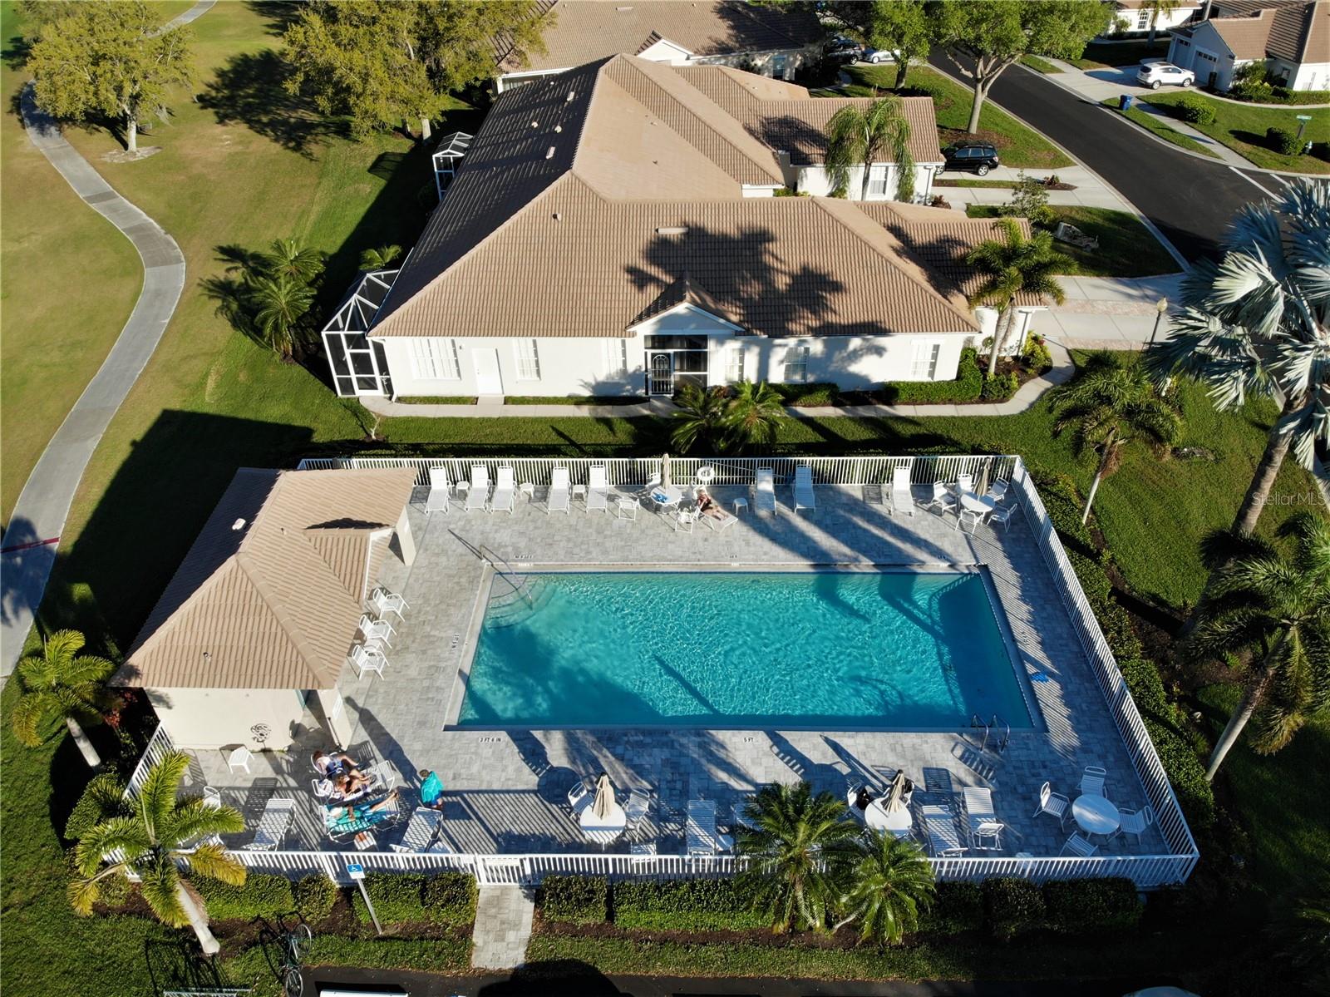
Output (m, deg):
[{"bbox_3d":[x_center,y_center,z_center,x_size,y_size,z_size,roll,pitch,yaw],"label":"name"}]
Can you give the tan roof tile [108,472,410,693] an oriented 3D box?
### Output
[{"bbox_3d":[-10.668,1.072,25.187,5.550,2.200,8.800,0,39,2],"label":"tan roof tile"}]

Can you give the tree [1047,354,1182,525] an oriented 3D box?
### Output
[{"bbox_3d":[13.753,-1.381,29.001,3.800,5.700,3.800,0,39,2],"label":"tree"}]

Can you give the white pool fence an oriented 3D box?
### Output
[{"bbox_3d":[-0.397,3.748,26.404,24.804,1.230,14.823,0,39,1],"label":"white pool fence"}]

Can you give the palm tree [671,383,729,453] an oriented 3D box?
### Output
[{"bbox_3d":[1.332,-2.357,32.405,2.300,3.400,2.400,0,39,2],"label":"palm tree"}]

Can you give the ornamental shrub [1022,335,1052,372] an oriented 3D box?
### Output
[{"bbox_3d":[15.717,-6.170,38.950,1.200,1.100,1.100,0,39,1],"label":"ornamental shrub"}]

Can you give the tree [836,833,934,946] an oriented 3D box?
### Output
[{"bbox_3d":[4.561,8.443,19.413,2.100,2.500,2.100,0,39,1],"label":"tree"}]

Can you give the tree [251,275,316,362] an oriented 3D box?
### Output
[{"bbox_3d":[-15.974,-7.427,38.920,2.900,3.700,2.900,0,39,2],"label":"tree"}]

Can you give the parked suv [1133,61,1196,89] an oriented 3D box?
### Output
[{"bbox_3d":[38.796,-32.673,71.019,4.500,1.670,1.850,-6,39,-6],"label":"parked suv"}]

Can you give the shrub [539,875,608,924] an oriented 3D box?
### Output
[{"bbox_3d":[-1.995,8.990,20.582,1.480,0.950,0.800,0,39,2],"label":"shrub"}]

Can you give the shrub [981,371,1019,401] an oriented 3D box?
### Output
[{"bbox_3d":[13.507,-4.524,37.157,1.400,0.850,1.000,0,39,1],"label":"shrub"}]

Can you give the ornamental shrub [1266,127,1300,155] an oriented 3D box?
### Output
[{"bbox_3d":[40.132,-23.154,59.790,1.700,1.300,2.000,-5,39,-5],"label":"ornamental shrub"}]

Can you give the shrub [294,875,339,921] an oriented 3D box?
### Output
[{"bbox_3d":[-7.727,8.952,20.588,0.820,0.850,0.780,0,39,1],"label":"shrub"}]

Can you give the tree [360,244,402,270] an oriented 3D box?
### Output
[{"bbox_3d":[-12.580,-9.744,41.892,2.200,3.800,2.200,0,39,1],"label":"tree"}]

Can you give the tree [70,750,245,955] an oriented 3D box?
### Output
[{"bbox_3d":[-10.109,8.039,18.953,3.500,4.800,3.400,0,39,1],"label":"tree"}]

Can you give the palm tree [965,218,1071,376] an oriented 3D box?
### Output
[{"bbox_3d":[13.704,-7.752,36.599,4.000,5.900,4.000,0,39,1],"label":"palm tree"}]

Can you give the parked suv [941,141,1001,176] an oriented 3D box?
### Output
[{"bbox_3d":[18.216,-20.960,56.797,4.560,1.680,1.800,2,39,4],"label":"parked suv"}]

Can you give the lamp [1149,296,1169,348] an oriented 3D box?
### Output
[{"bbox_3d":[20.835,-7.365,39.121,0.430,2.600,0.430,0,39,1],"label":"lamp"}]

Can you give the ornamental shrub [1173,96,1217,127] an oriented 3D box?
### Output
[{"bbox_3d":[37.045,-26.938,64.317,2.000,1.600,2.500,-5,39,-5],"label":"ornamental shrub"}]

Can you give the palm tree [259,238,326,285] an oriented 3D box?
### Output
[{"bbox_3d":[-16.485,-9.592,41.412,2.900,3.800,2.900,0,39,1],"label":"palm tree"}]

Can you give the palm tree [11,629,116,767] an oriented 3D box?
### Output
[{"bbox_3d":[-14.493,5.391,22.615,2.500,4.000,2.500,0,39,1],"label":"palm tree"}]

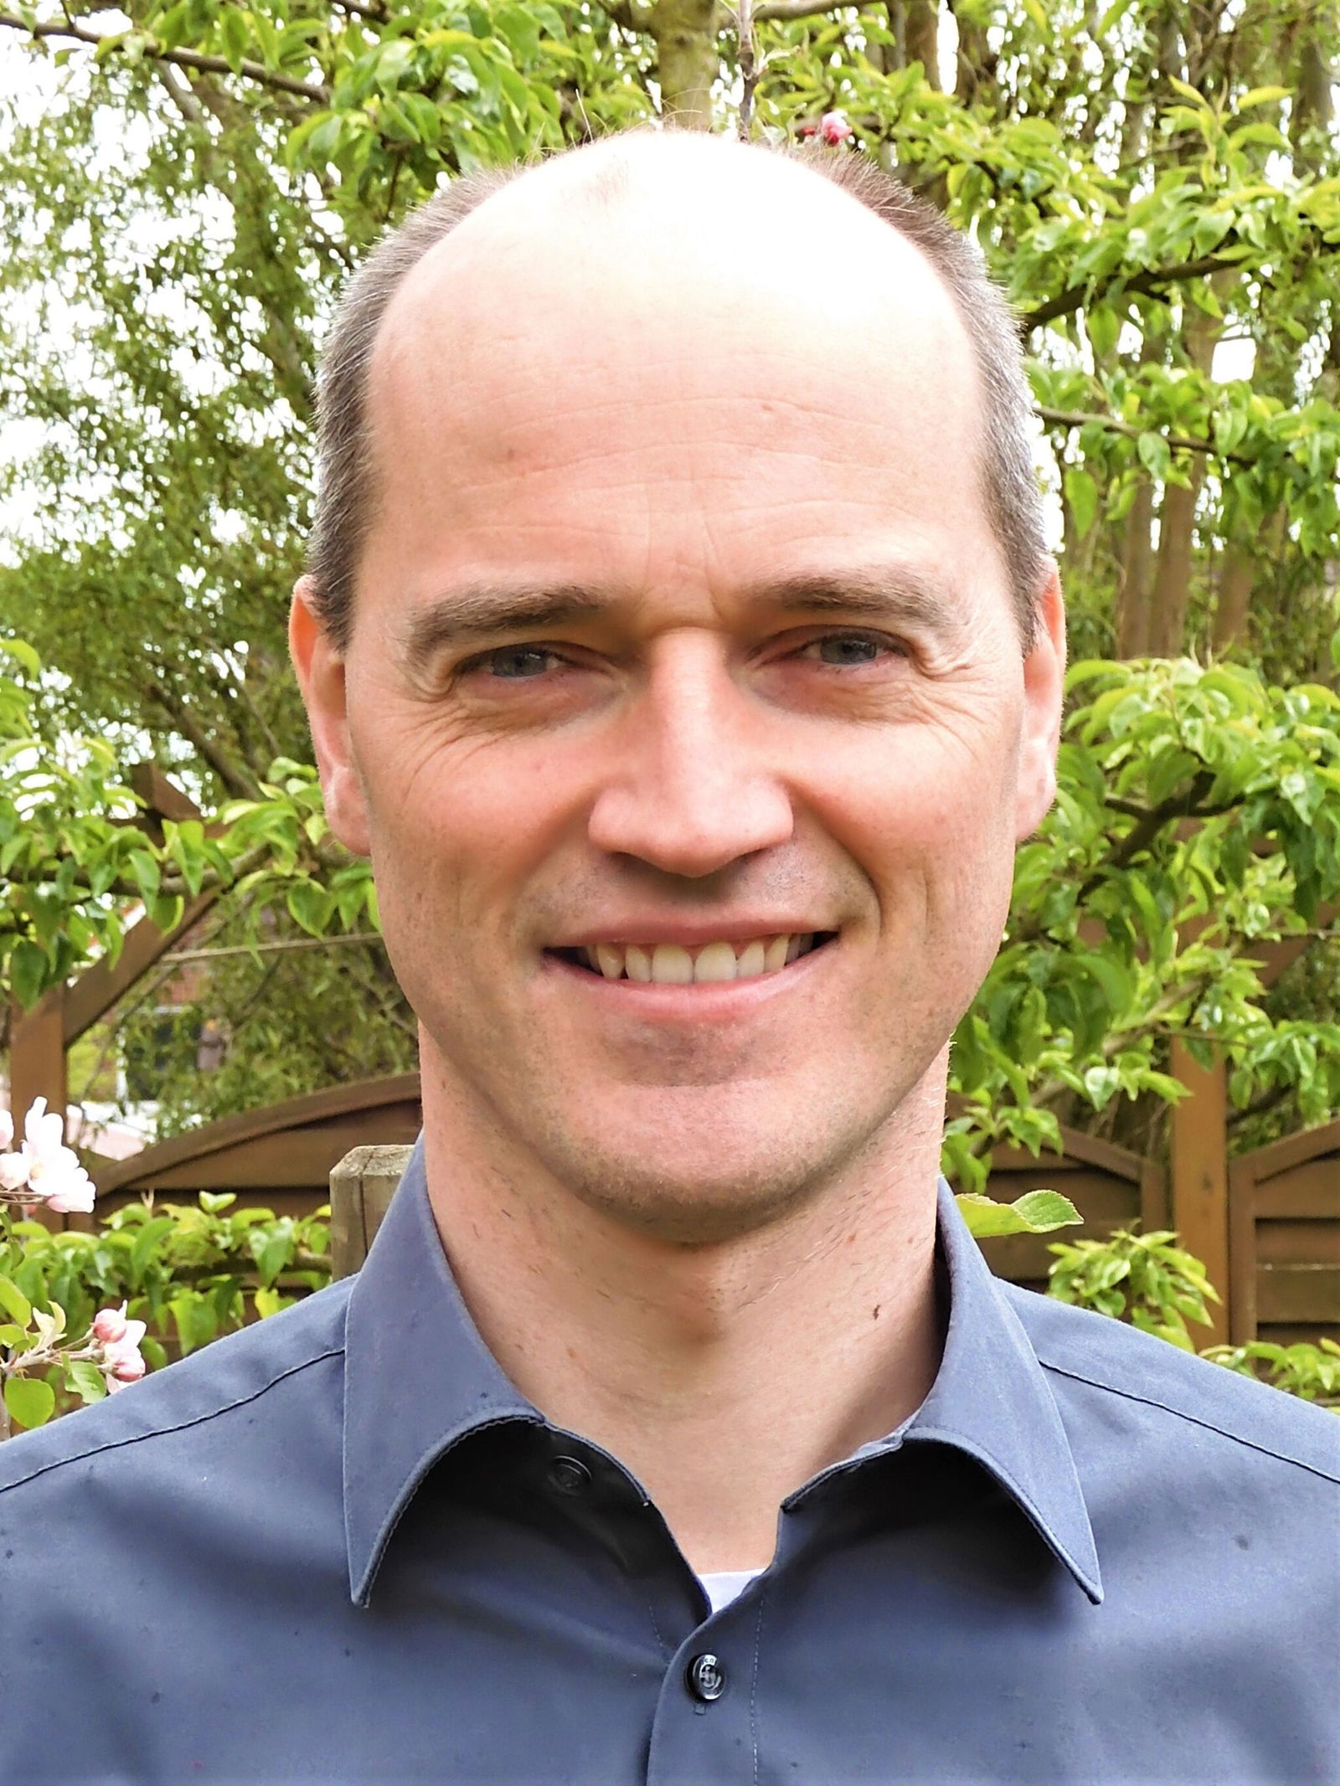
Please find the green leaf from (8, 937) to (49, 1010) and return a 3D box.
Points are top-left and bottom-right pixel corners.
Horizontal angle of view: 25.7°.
[{"bbox_3d":[-0.545,0.068,2.500,0.036,0.062,0.020,-1,-1,-6],"label":"green leaf"}]

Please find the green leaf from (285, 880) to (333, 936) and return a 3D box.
[{"bbox_3d":[-0.306,0.013,2.500,0.037,0.050,0.020,-12,-6,6],"label":"green leaf"}]

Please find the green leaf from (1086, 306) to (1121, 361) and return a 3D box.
[{"bbox_3d":[0.368,-0.476,2.500,0.028,0.047,0.018,-1,-1,-6],"label":"green leaf"}]

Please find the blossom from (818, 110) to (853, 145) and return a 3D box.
[{"bbox_3d":[0.112,-0.521,2.000,0.023,0.024,0.023,-1,-1,-18],"label":"blossom"}]

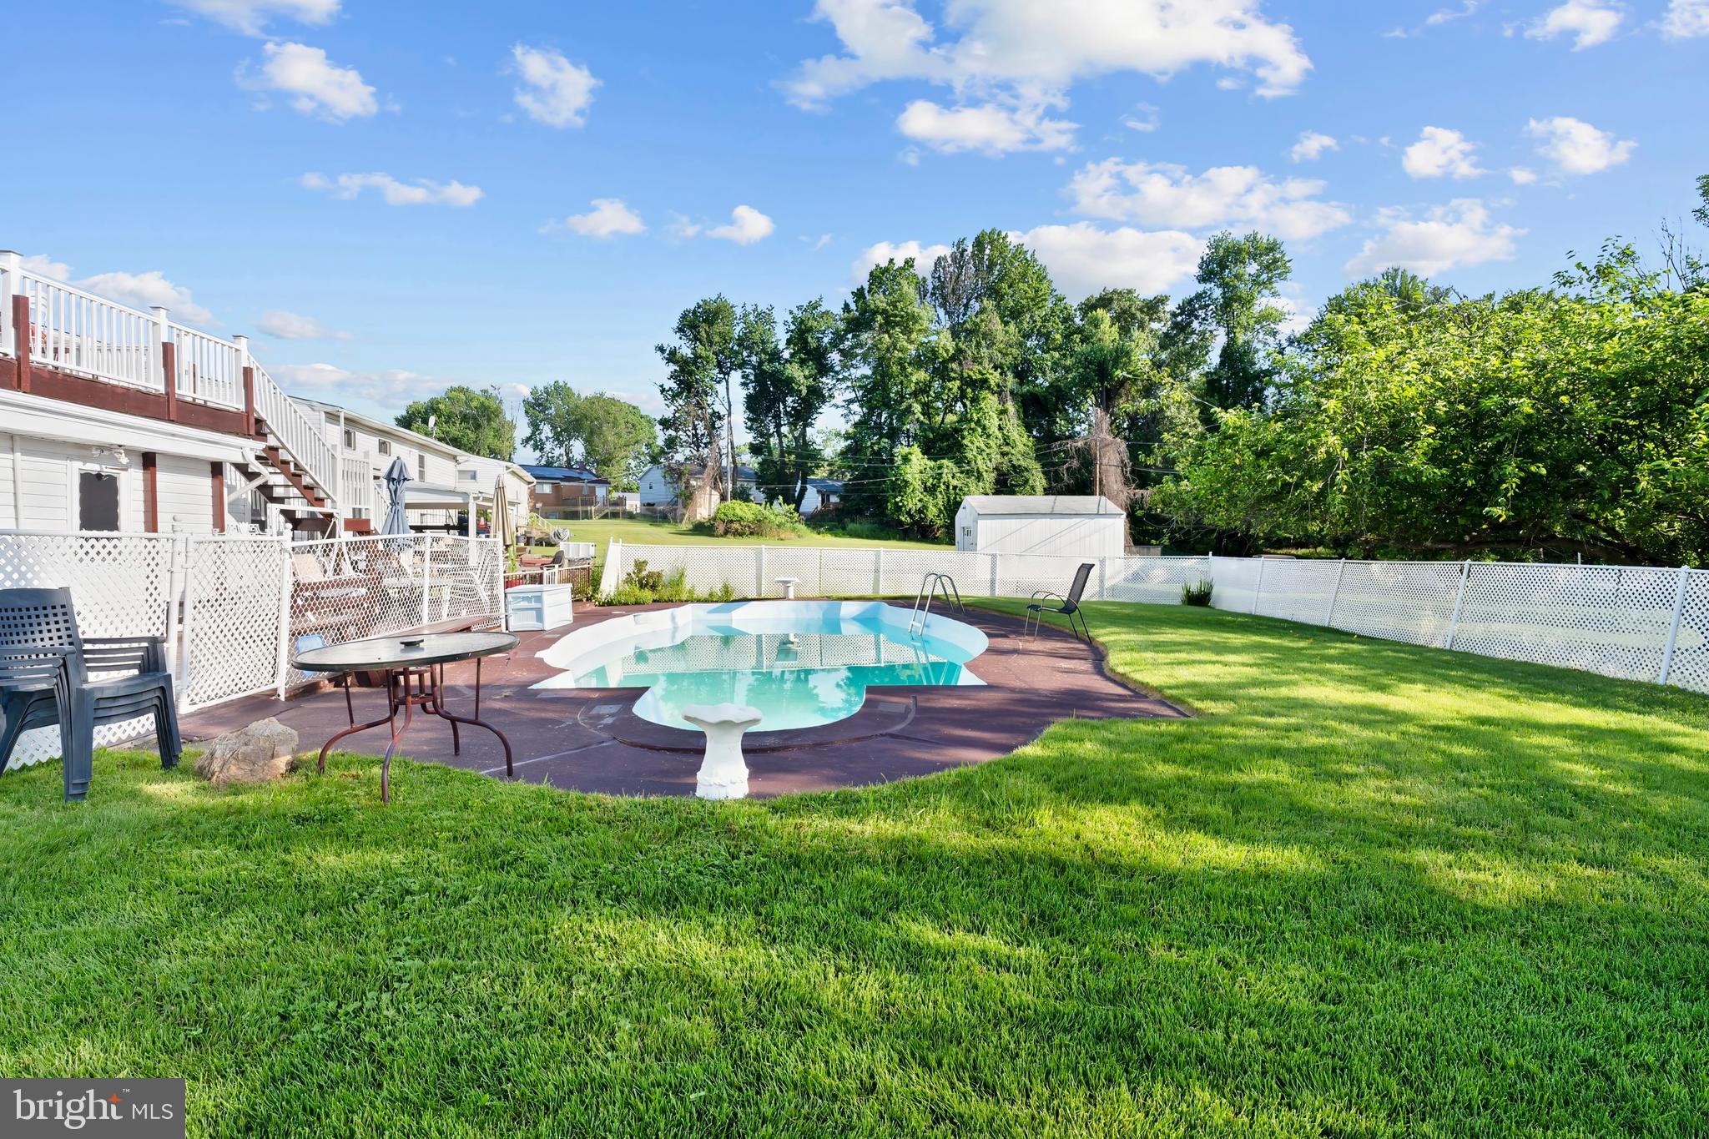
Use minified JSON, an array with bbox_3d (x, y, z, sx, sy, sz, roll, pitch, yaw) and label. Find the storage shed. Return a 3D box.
[{"bbox_3d":[6.680,-1.220,27.930,5.200,2.950,3.500,0,2,-5],"label":"storage shed"}]

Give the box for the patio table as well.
[{"bbox_3d":[-2.376,0.774,4.133,1.070,0.710,1.070,-1,3,0],"label":"patio table"}]

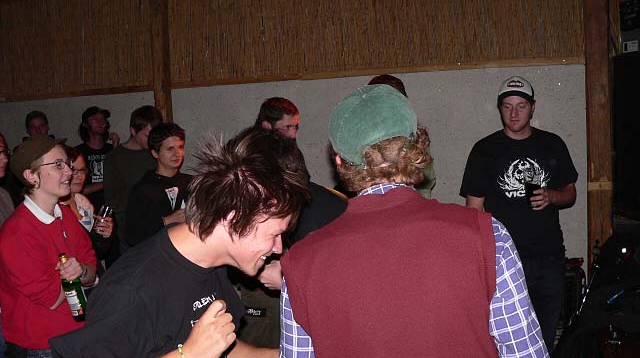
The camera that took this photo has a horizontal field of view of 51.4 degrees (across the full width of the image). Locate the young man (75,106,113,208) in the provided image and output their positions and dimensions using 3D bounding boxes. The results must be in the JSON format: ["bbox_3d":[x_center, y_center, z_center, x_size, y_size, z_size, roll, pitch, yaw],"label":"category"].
[{"bbox_3d":[-1.563,0.385,4.739,0.520,1.790,0.360,-2,3,-13],"label":"young man"}]

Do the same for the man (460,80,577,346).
[{"bbox_3d":[0.987,0.406,3.310,0.560,1.820,0.380,-1,3,12],"label":"man"}]

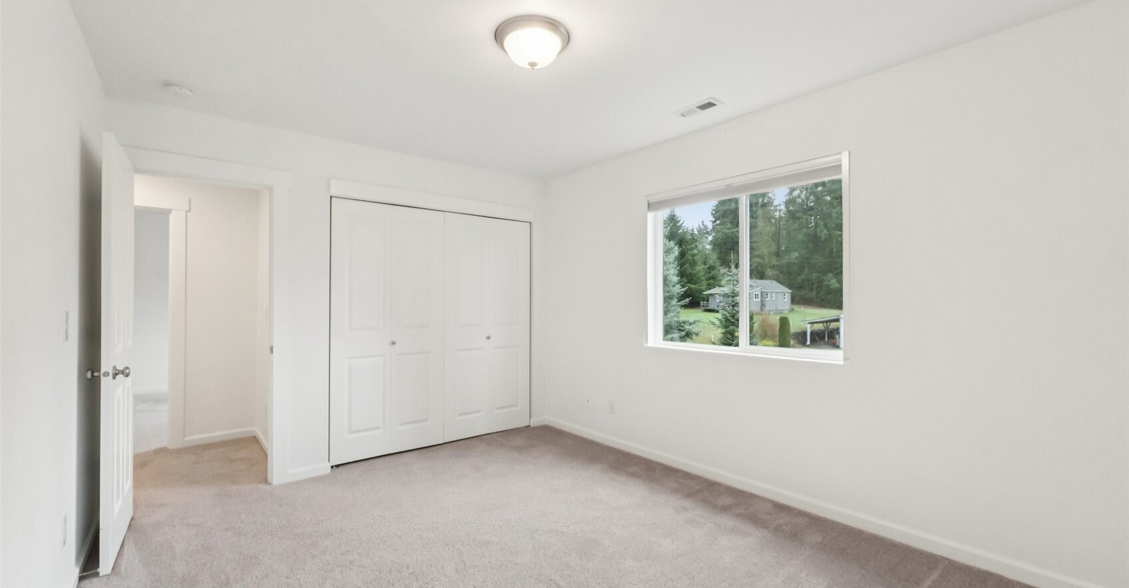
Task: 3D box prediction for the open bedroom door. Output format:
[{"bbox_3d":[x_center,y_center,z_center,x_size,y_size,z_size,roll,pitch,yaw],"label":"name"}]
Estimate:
[{"bbox_3d":[-2.300,0.270,2.433,0.043,2.023,0.711,0,-1,-36],"label":"open bedroom door"}]

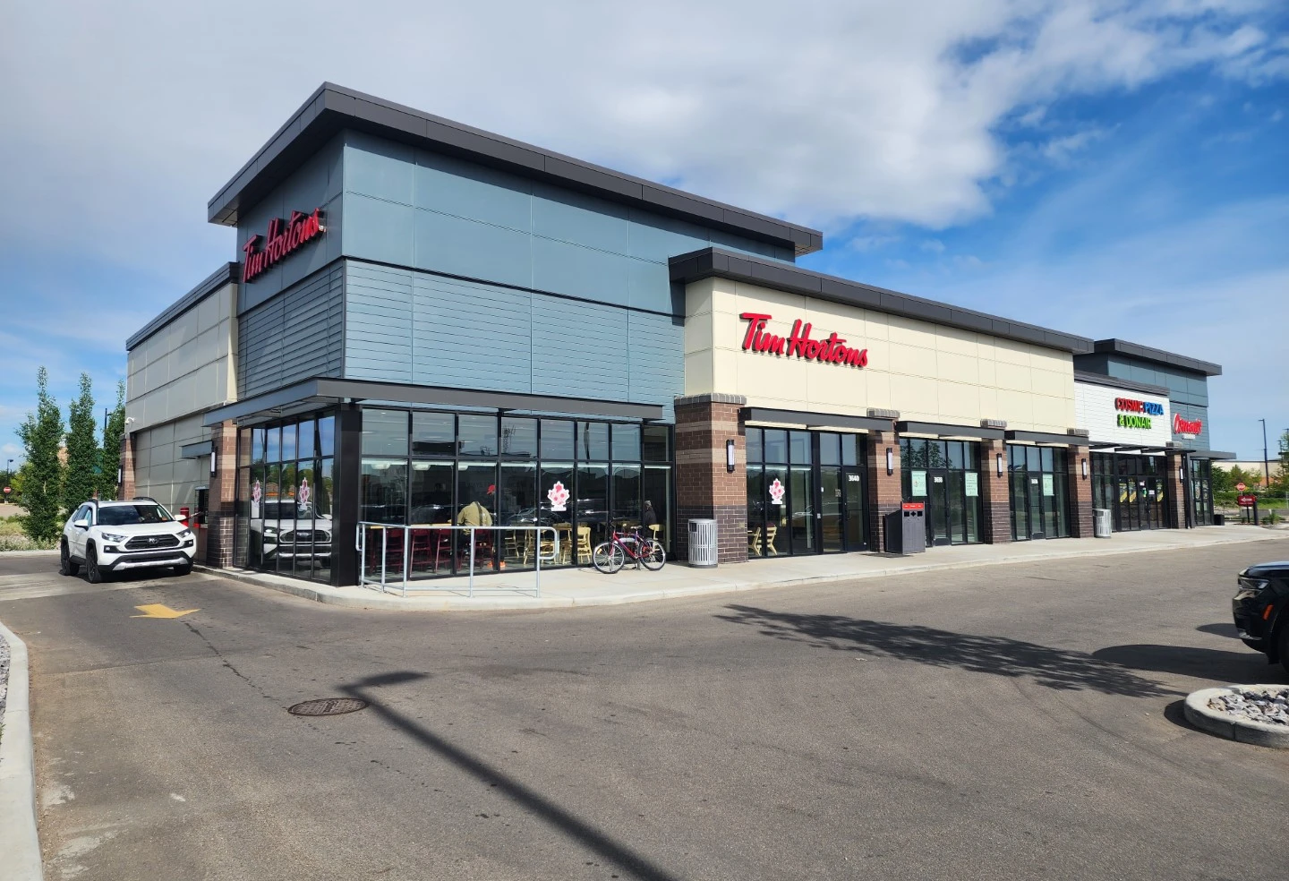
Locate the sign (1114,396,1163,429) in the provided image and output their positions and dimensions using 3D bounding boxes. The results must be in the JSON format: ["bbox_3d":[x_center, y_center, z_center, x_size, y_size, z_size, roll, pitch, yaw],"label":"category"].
[{"bbox_3d":[20.271,-1.043,35.009,4.850,1.150,0.150,3,-5,-40],"label":"sign"}]

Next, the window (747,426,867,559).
[{"bbox_3d":[3.975,1.275,20.741,4.770,3.000,0.130,3,-5,-40],"label":"window"}]

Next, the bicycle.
[{"bbox_3d":[-0.242,2.106,16.950,1.700,1.000,0.580,2,-5,-34],"label":"bicycle"}]

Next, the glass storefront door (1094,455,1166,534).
[{"bbox_3d":[19.214,2.048,33.713,7.681,3.012,0.150,3,-5,-40],"label":"glass storefront door"}]

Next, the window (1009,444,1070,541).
[{"bbox_3d":[13.055,1.733,28.443,4.700,3.080,0.130,3,-5,-40],"label":"window"}]

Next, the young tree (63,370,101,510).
[{"bbox_3d":[-20.979,0.631,31.792,1.400,6.318,1.400,3,-5,-40],"label":"young tree"}]

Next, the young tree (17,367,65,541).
[{"bbox_3d":[-23.280,0.543,33.233,1.850,6.770,1.850,3,-5,-40],"label":"young tree"}]

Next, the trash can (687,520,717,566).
[{"bbox_3d":[1.213,2.118,17.673,0.605,0.980,0.605,-1,-4,0],"label":"trash can"}]

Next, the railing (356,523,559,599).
[{"bbox_3d":[-3.294,1.869,13.373,3.999,1.100,0.936,-2,-4,25],"label":"railing"}]

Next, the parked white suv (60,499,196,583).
[{"bbox_3d":[-11.310,2.095,18.630,1.870,1.700,4.600,3,-5,-44],"label":"parked white suv"}]

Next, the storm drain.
[{"bbox_3d":[-2.550,2.172,6.918,0.620,0.040,0.610,-1,-4,0],"label":"storm drain"}]

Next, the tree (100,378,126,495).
[{"bbox_3d":[-21.764,0.748,35.730,1.700,6.671,1.700,3,-5,-40],"label":"tree"}]

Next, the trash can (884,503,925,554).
[{"bbox_3d":[6.608,2.223,21.769,0.970,1.280,0.560,3,-5,-40],"label":"trash can"}]

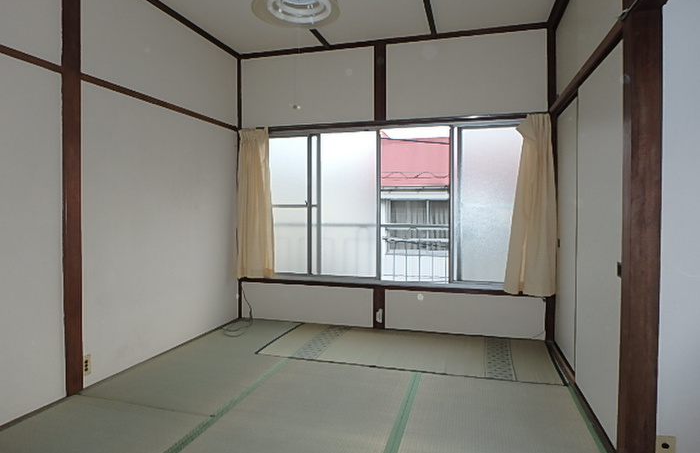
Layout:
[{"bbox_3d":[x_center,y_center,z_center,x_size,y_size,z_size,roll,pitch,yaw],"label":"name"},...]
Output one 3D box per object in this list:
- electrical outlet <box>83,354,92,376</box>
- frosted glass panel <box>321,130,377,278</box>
[{"bbox_3d":[-1.489,0.787,2.405,0.012,0.115,0.062,1,1,16],"label":"electrical outlet"},{"bbox_3d":[-0.018,-0.193,3.776,0.537,1.276,0.030,1,2,16],"label":"frosted glass panel"}]

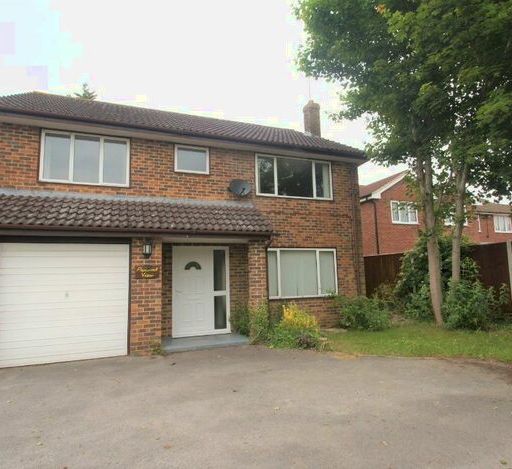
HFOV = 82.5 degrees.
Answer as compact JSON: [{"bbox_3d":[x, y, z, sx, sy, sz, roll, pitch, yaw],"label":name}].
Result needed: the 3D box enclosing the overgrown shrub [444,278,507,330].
[{"bbox_3d":[5.311,1.701,7.100,1.350,1.230,1.150,1,-6,-20],"label":"overgrown shrub"}]

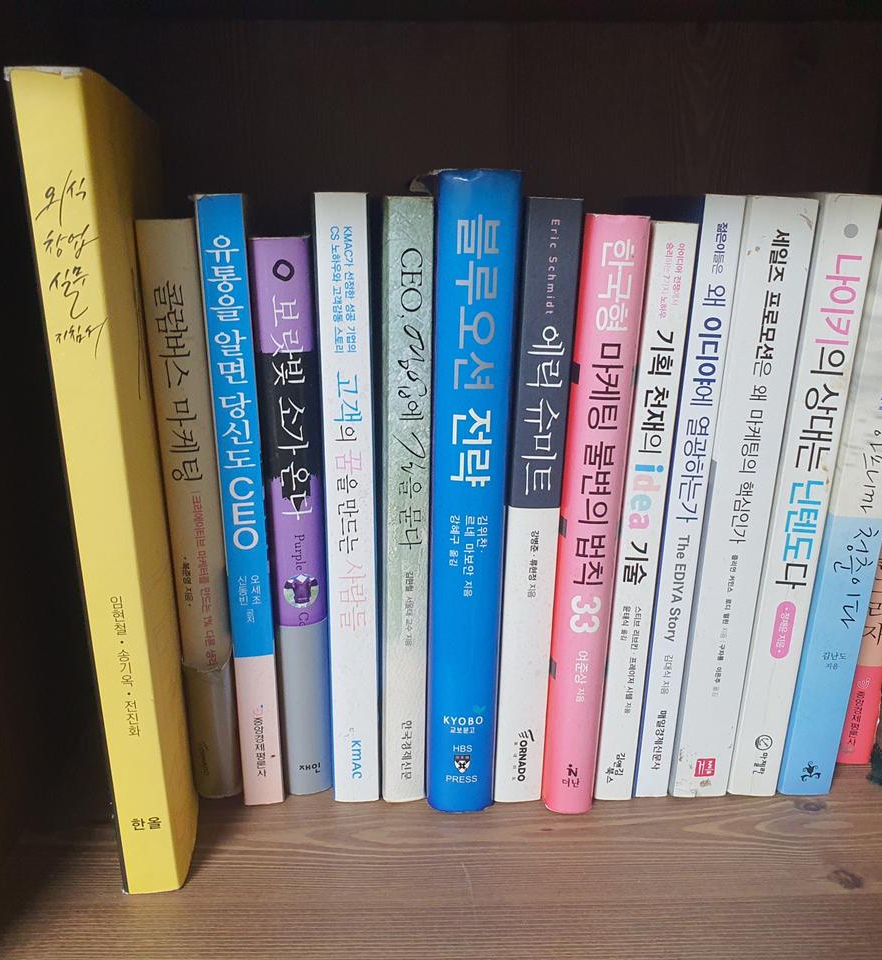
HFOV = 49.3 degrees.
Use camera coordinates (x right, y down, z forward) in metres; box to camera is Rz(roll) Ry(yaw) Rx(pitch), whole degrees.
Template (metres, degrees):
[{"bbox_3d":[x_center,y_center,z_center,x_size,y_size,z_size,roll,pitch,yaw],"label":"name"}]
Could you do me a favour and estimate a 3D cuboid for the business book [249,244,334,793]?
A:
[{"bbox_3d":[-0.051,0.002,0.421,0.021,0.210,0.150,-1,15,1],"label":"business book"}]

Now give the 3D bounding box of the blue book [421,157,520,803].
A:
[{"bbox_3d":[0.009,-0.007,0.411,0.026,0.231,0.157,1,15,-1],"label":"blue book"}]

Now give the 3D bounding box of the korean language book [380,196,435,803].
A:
[{"bbox_3d":[-0.015,-0.004,0.414,0.017,0.224,0.152,0,16,-2],"label":"korean language book"}]

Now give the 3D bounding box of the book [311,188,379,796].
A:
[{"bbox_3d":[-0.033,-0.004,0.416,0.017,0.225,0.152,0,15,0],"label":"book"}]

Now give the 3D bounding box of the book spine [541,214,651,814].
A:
[{"bbox_3d":[0.052,0.000,0.409,0.020,0.218,0.152,2,16,-1],"label":"book spine"}]

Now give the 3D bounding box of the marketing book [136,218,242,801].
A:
[{"bbox_3d":[-0.101,-0.001,0.414,0.018,0.216,0.150,-4,16,-10],"label":"marketing book"}]

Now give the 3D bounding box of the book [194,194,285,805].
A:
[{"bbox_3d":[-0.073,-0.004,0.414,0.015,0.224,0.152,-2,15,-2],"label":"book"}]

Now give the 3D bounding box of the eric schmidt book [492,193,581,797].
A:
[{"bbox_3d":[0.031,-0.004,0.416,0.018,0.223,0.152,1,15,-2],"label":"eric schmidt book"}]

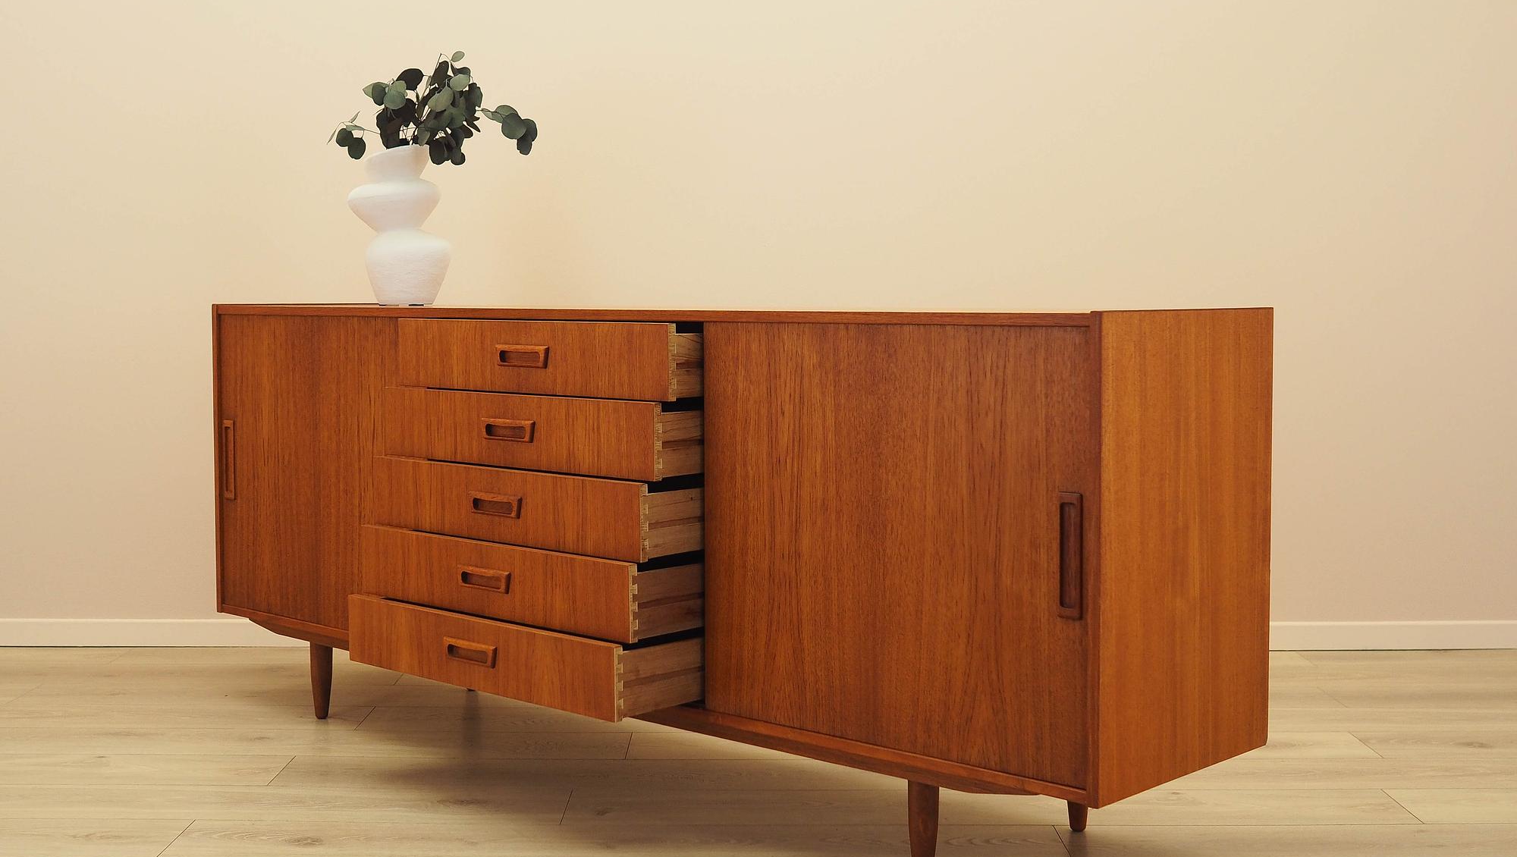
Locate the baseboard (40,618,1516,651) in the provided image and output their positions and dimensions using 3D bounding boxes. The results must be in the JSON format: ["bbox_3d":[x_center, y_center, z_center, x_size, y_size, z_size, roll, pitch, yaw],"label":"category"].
[{"bbox_3d":[0.000,0.506,3.652,3.800,0.073,0.015,0,4,0],"label":"baseboard"}]

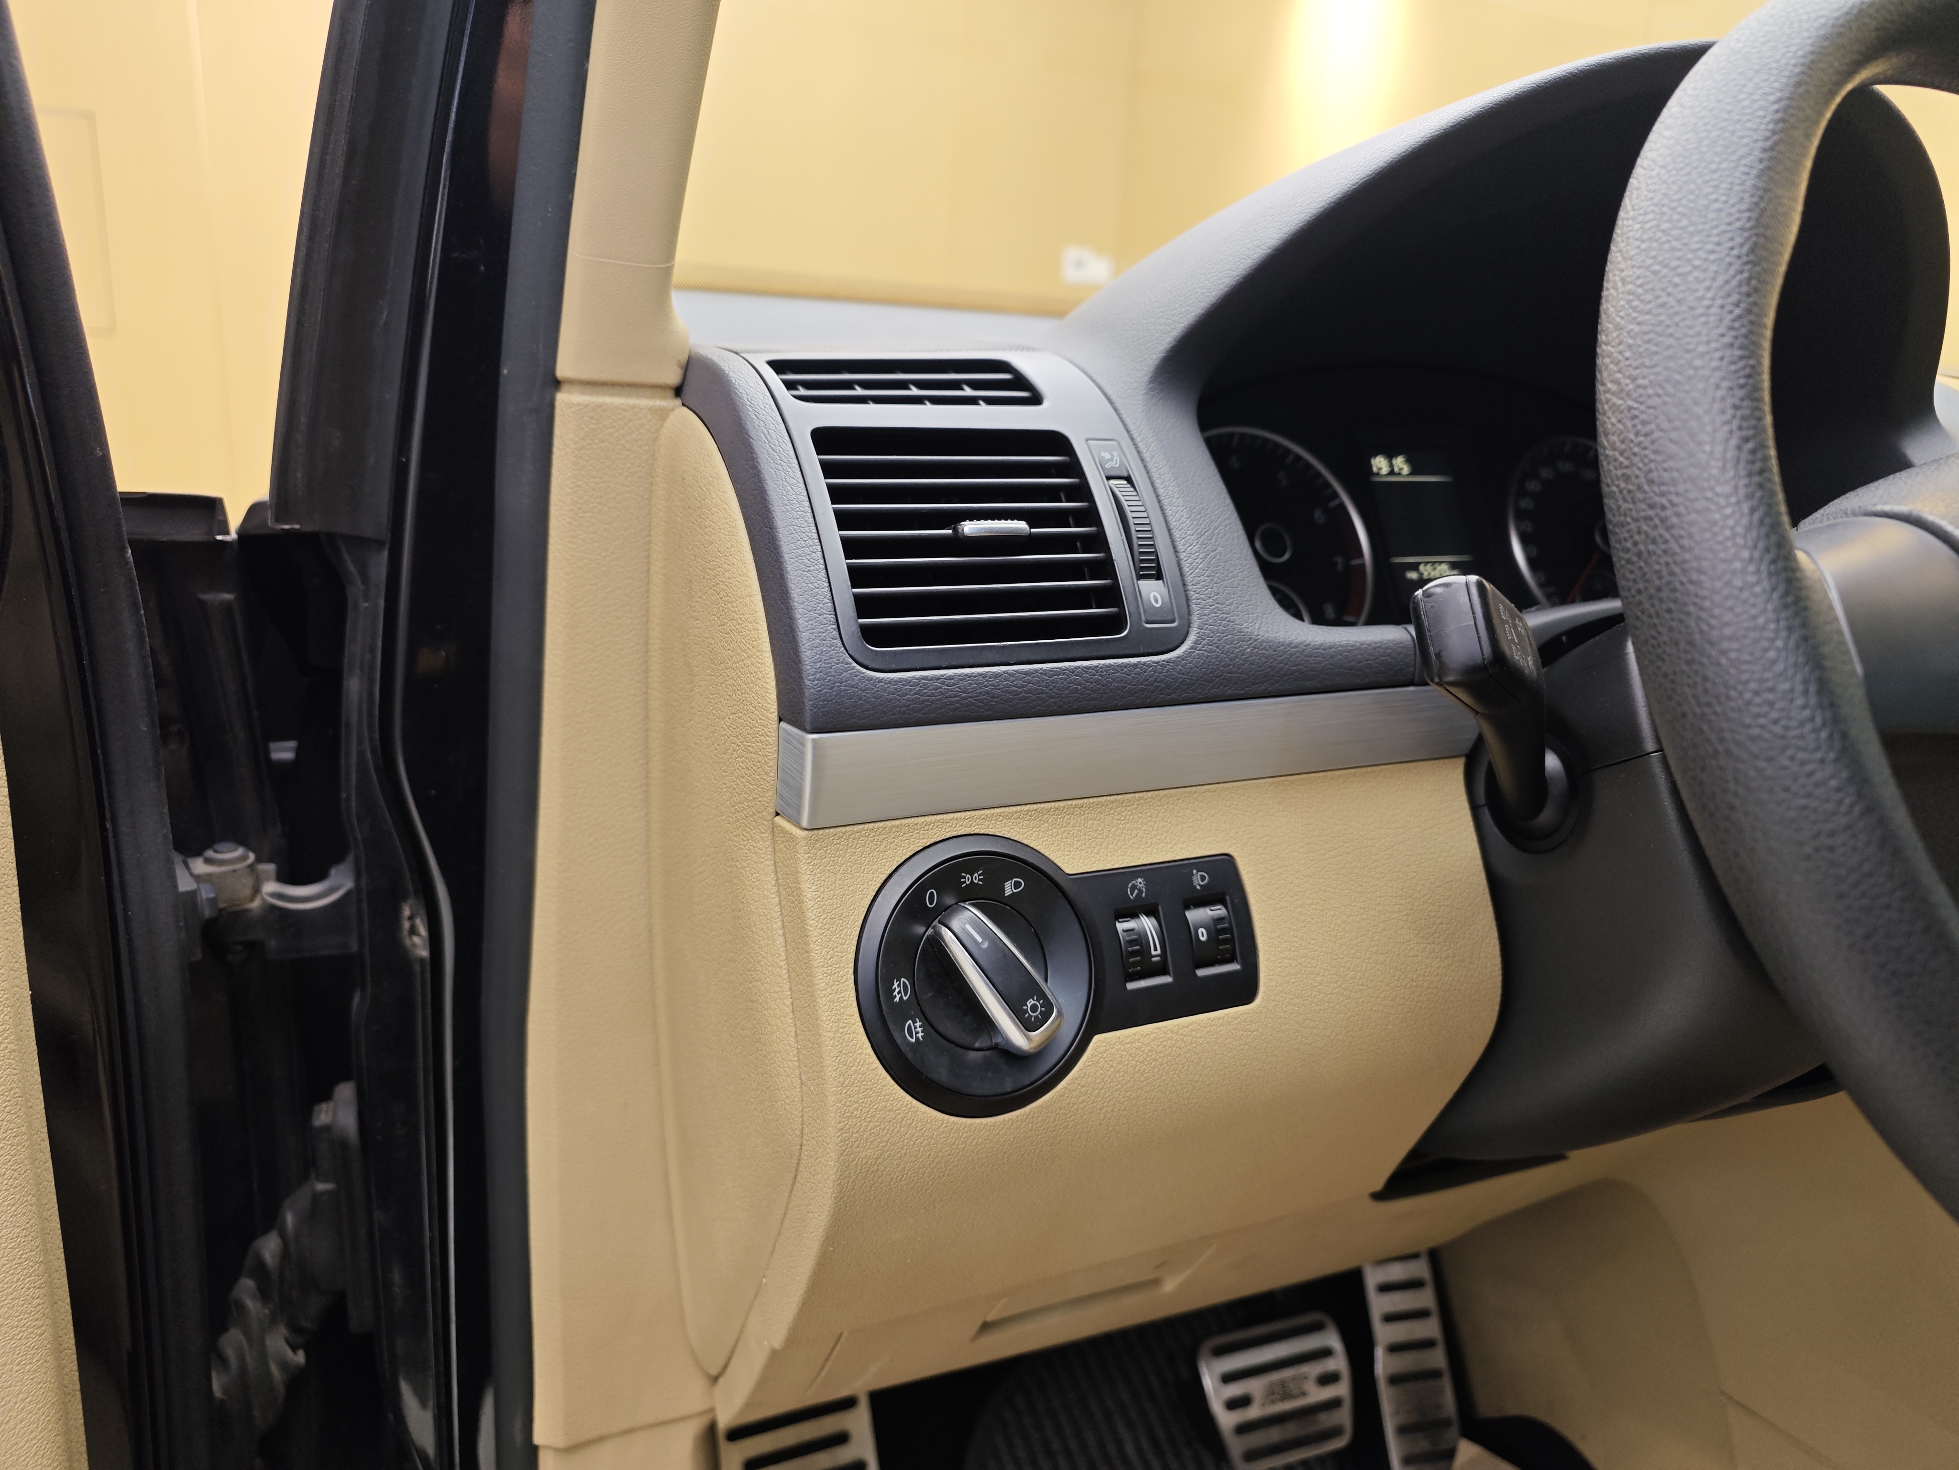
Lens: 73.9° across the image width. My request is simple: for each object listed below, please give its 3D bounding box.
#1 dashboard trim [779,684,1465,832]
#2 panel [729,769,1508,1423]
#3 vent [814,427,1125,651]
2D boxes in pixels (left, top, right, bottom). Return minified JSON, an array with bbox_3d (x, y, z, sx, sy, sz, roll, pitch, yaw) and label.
[{"bbox_3d":[0.058,0.002,0.412,0.246,0.029,0.025,-5,15,-24],"label":"dashboard trim"},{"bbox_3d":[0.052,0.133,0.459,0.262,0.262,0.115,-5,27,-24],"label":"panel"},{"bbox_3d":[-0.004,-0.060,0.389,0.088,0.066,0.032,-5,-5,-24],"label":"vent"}]

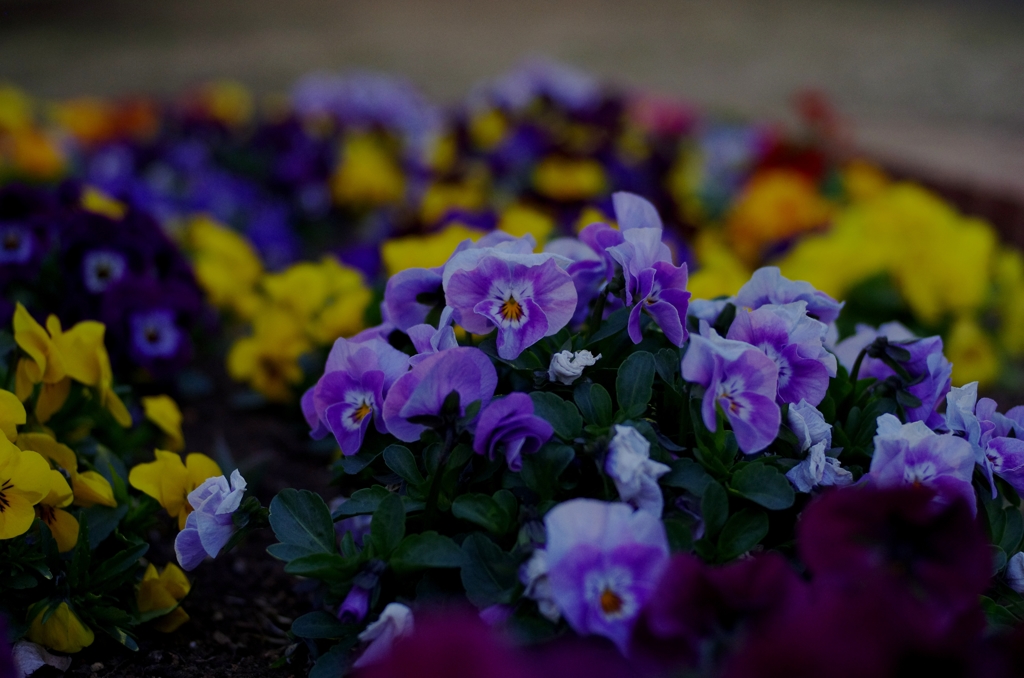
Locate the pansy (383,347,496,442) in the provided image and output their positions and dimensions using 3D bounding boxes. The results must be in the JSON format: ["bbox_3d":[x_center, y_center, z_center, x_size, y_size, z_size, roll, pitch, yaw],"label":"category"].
[{"bbox_3d":[-0.029,0.022,0.685,0.045,0.039,0.022,-2,17,-6],"label":"pansy"}]

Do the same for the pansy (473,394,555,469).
[{"bbox_3d":[0.001,0.031,0.575,0.024,0.022,0.019,-2,6,-22],"label":"pansy"}]

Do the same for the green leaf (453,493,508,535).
[{"bbox_3d":[-0.011,0.059,0.568,0.019,0.014,0.012,5,15,19],"label":"green leaf"}]

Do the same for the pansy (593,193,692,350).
[{"bbox_3d":[0.046,-0.024,0.600,0.031,0.052,0.019,-2,4,-41],"label":"pansy"}]

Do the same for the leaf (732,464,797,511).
[{"bbox_3d":[0.092,0.054,0.625,0.025,0.008,0.020,6,56,4],"label":"leaf"}]

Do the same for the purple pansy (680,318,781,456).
[{"bbox_3d":[0.087,0.020,0.680,0.040,0.051,0.024,-3,17,-11],"label":"purple pansy"}]

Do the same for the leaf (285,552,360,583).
[{"bbox_3d":[-0.064,0.076,0.570,0.025,0.007,0.014,-5,24,-11],"label":"leaf"}]

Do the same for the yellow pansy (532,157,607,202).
[{"bbox_3d":[0.041,-0.114,1.220,0.046,0.028,0.028,0,17,0],"label":"yellow pansy"}]

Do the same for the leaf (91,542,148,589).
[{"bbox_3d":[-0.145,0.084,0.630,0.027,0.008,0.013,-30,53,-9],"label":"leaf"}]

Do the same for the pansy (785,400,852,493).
[{"bbox_3d":[0.114,0.040,0.635,0.026,0.035,0.024,-2,15,-8],"label":"pansy"}]

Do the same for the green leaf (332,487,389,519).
[{"bbox_3d":[-0.057,0.061,0.640,0.025,0.008,0.015,-9,39,-2],"label":"green leaf"}]

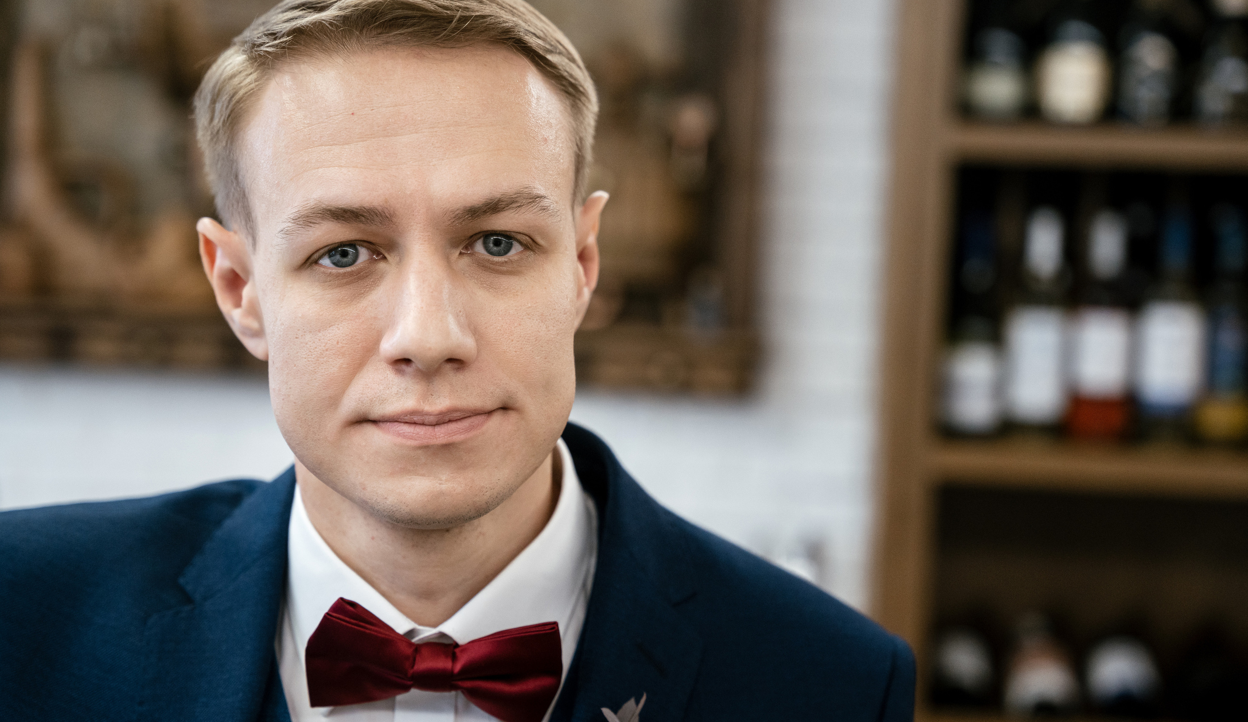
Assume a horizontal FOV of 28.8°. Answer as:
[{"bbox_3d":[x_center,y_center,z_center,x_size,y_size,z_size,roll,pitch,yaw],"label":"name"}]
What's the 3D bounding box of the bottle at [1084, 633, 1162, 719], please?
[{"bbox_3d":[0.664,0.412,3.236,0.079,0.079,0.295,2,20,9],"label":"bottle"}]

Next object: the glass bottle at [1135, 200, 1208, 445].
[{"bbox_3d":[0.703,-0.051,3.110,0.079,0.305,0.079,2,5,8],"label":"glass bottle"}]

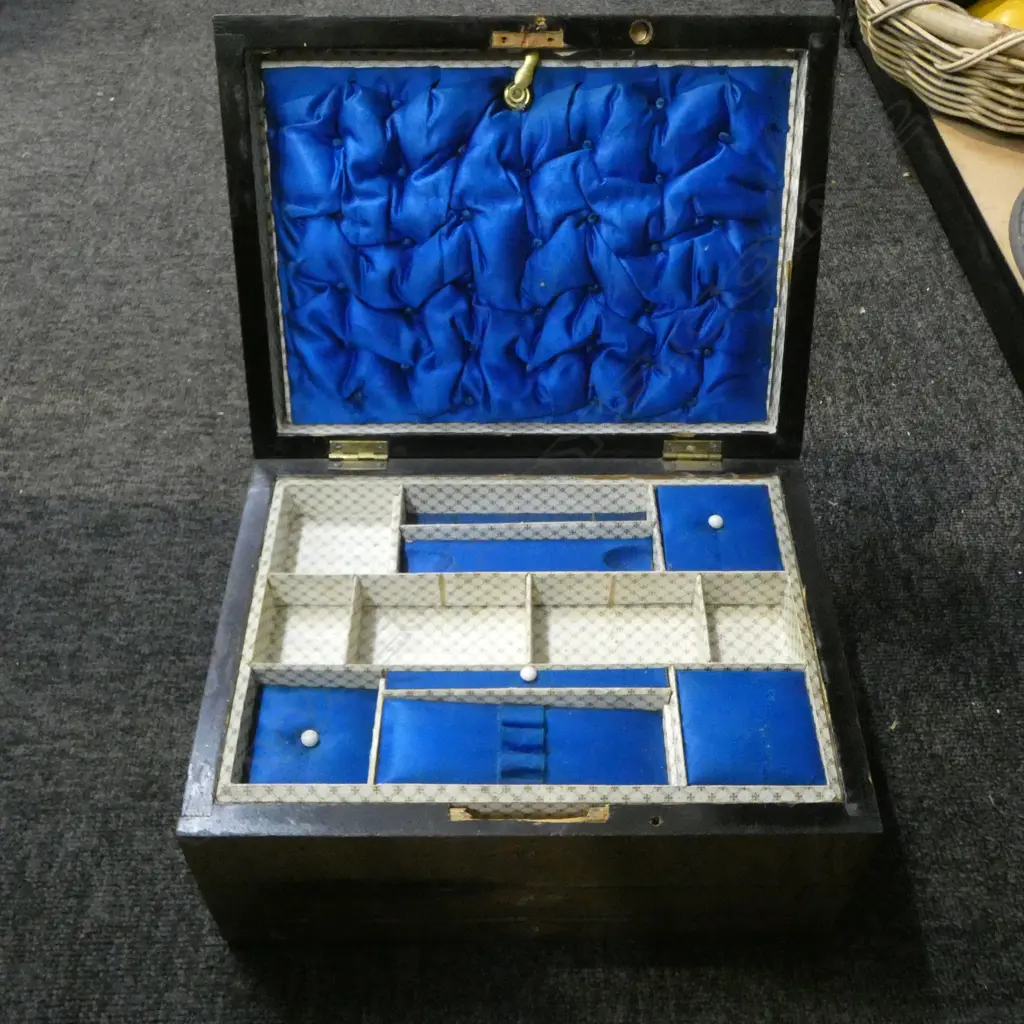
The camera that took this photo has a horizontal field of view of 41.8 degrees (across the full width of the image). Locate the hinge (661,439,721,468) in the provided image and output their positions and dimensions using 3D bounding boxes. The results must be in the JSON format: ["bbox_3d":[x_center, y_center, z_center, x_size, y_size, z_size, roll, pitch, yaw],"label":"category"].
[{"bbox_3d":[0.098,-0.030,0.721,0.032,0.015,0.009,0,28,0],"label":"hinge"}]

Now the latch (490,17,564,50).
[{"bbox_3d":[0.008,-0.230,0.645,0.035,0.014,0.004,0,22,0],"label":"latch"}]

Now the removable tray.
[{"bbox_3d":[0.008,0.067,0.665,0.272,0.036,0.196,0,48,0],"label":"removable tray"}]

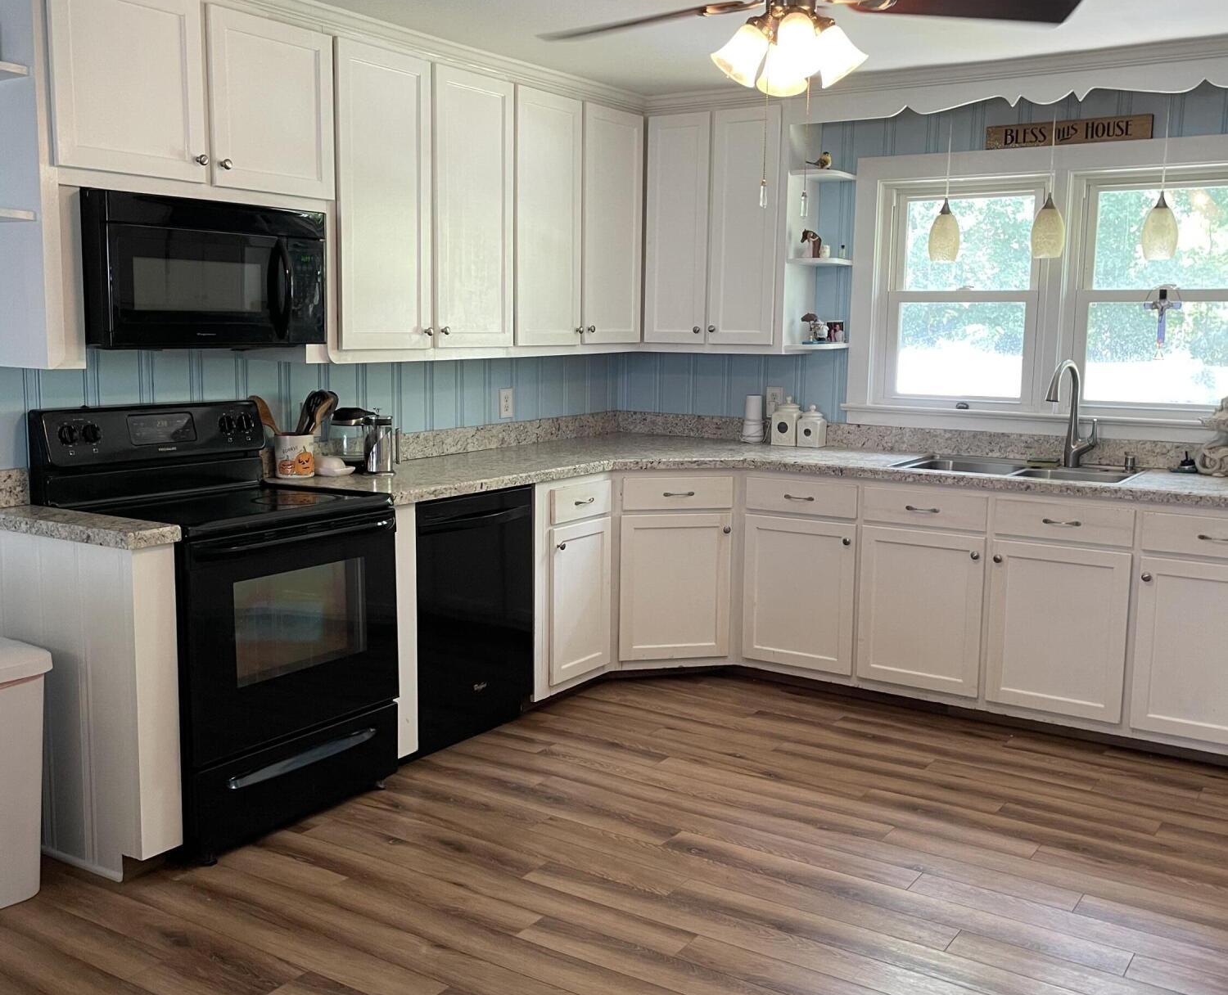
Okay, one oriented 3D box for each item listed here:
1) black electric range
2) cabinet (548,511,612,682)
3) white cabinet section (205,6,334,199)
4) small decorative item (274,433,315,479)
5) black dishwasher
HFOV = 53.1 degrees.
[{"bbox_3d":[-1.108,0.334,3.570,0.665,1.170,0.762,6,10,33],"label":"black electric range"},{"bbox_3d":[-0.348,0.357,4.758,0.600,0.580,0.369,6,10,33],"label":"cabinet"},{"bbox_3d":[-1.121,-1.157,3.694,0.310,0.491,0.461,6,10,33],"label":"white cabinet section"},{"bbox_3d":[-1.035,-0.138,4.008,0.128,0.141,0.128,-3,9,-24],"label":"small decorative item"},{"bbox_3d":[-0.682,0.394,4.270,0.590,0.868,0.591,6,10,33],"label":"black dishwasher"}]

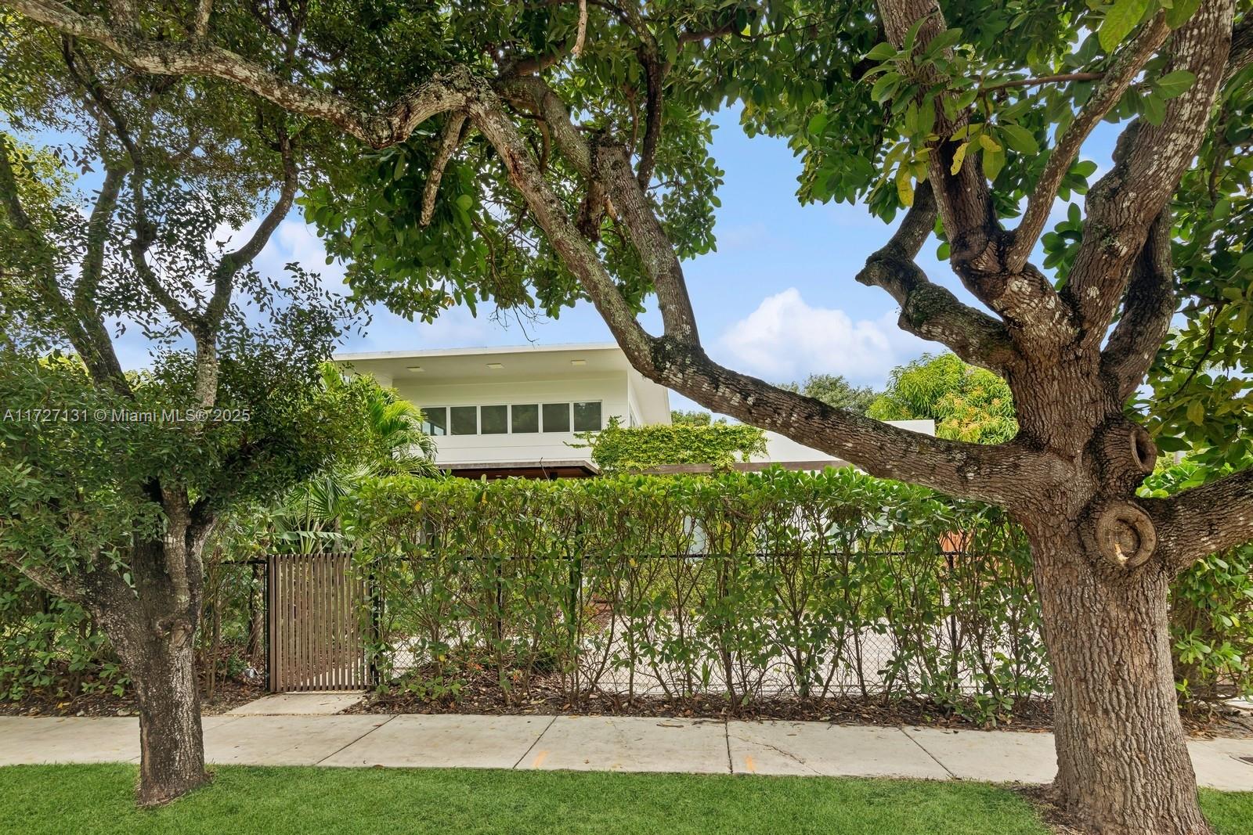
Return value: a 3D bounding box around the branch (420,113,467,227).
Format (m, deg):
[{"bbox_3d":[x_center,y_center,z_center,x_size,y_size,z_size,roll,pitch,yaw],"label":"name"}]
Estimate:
[{"bbox_3d":[-1.120,-1.500,3.600,0.270,0.680,0.220,-2,-4,6],"label":"branch"}]

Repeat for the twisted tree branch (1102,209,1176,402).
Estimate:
[{"bbox_3d":[3.080,-0.660,3.580,0.350,1.120,0.380,-4,-5,40],"label":"twisted tree branch"}]

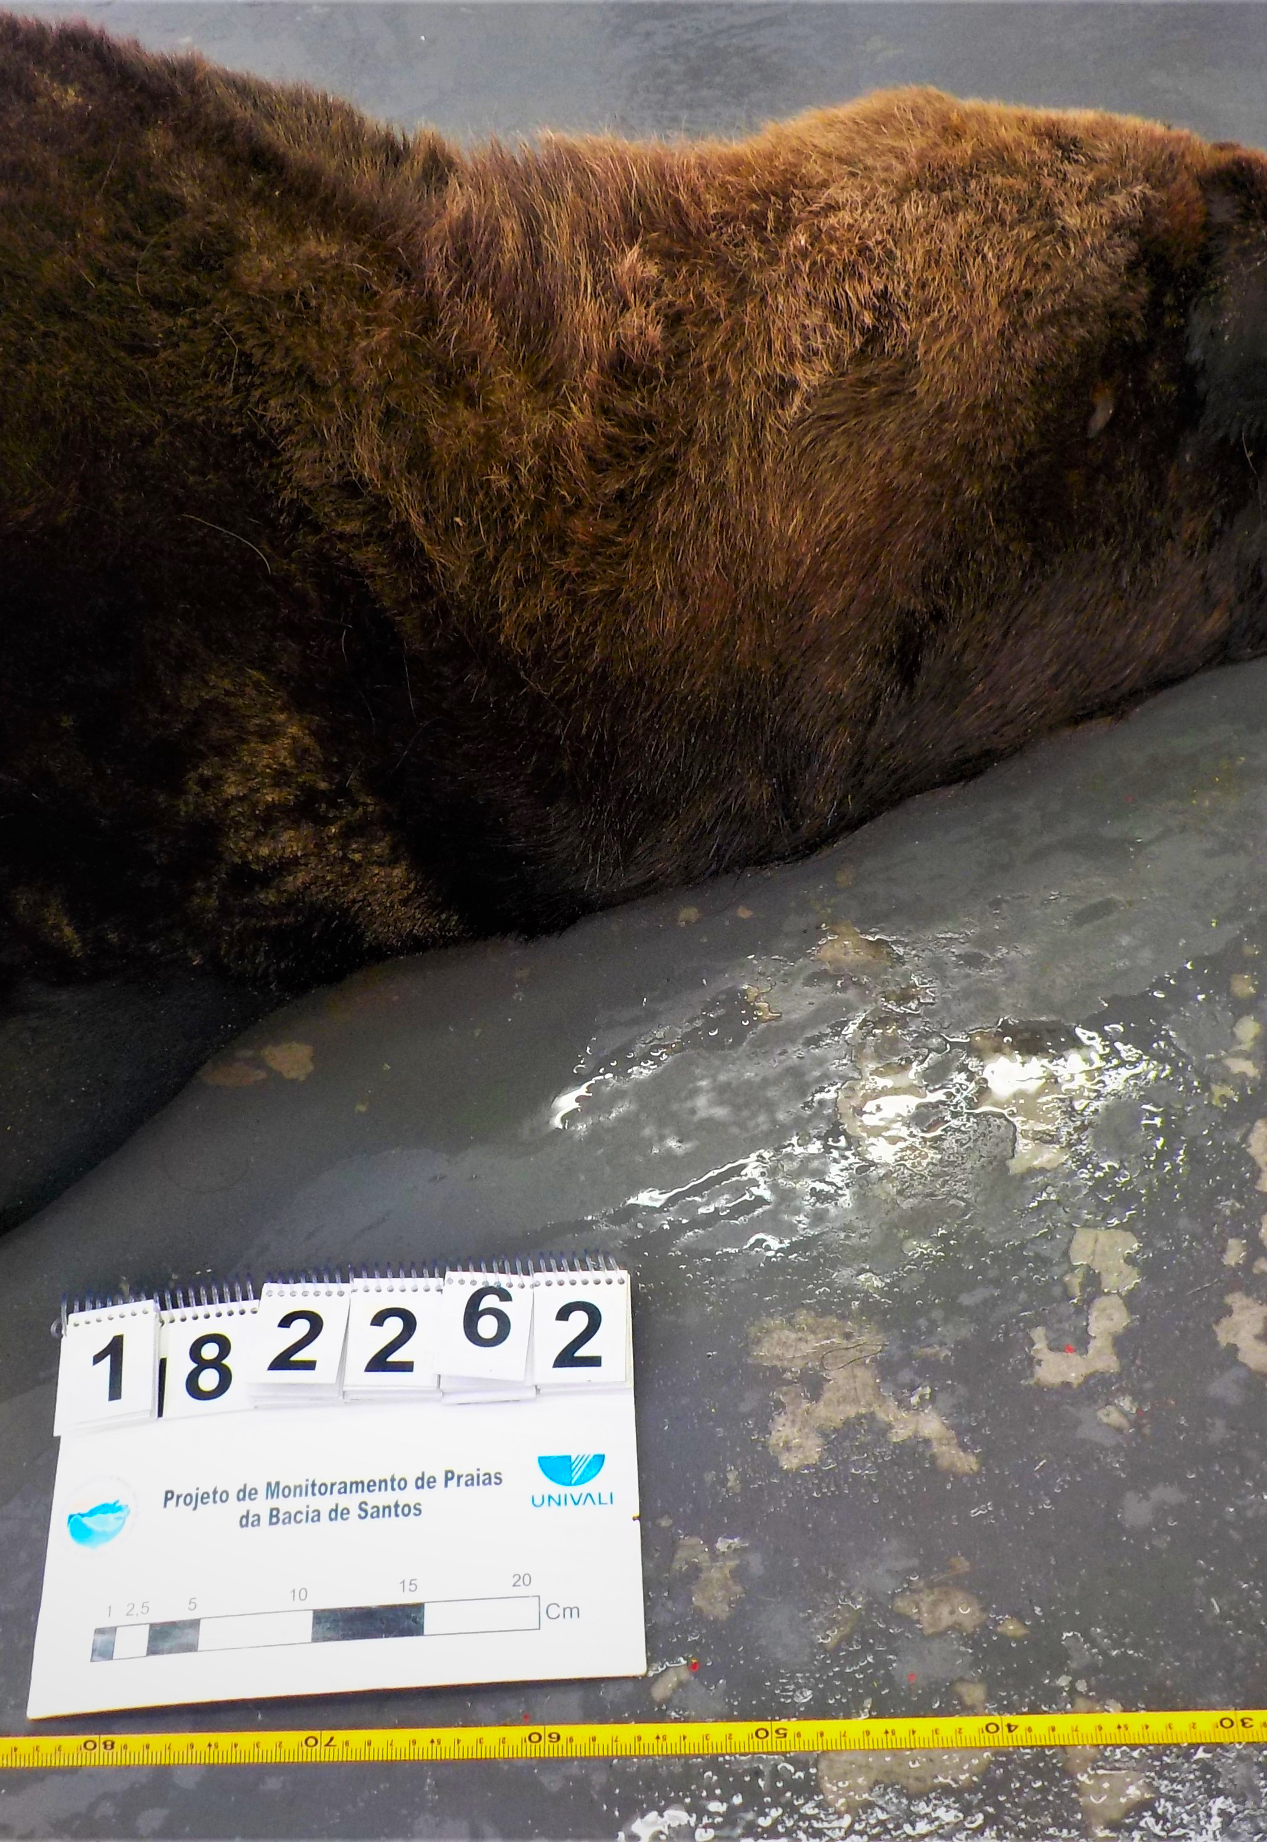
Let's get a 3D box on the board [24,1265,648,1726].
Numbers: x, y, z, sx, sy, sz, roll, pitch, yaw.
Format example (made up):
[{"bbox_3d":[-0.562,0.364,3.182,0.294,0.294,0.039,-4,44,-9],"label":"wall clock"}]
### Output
[{"bbox_3d":[-0.136,0.260,1.001,0.277,0.015,0.204,-5,53,2],"label":"board"}]

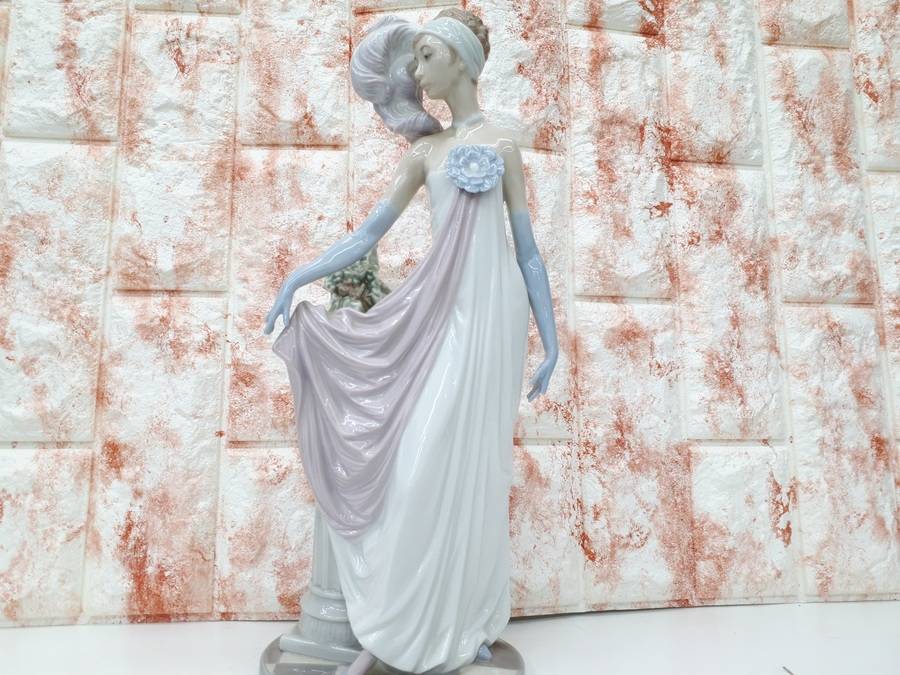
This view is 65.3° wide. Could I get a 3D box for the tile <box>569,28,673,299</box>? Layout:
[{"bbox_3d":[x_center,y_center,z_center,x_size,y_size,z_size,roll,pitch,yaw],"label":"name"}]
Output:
[{"bbox_3d":[0.122,-0.129,0.503,0.070,0.206,0.012,1,-10,-6],"label":"tile"}]

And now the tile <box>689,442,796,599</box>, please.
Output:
[{"bbox_3d":[0.198,0.124,0.469,0.071,0.103,0.012,1,-10,-6],"label":"tile"}]

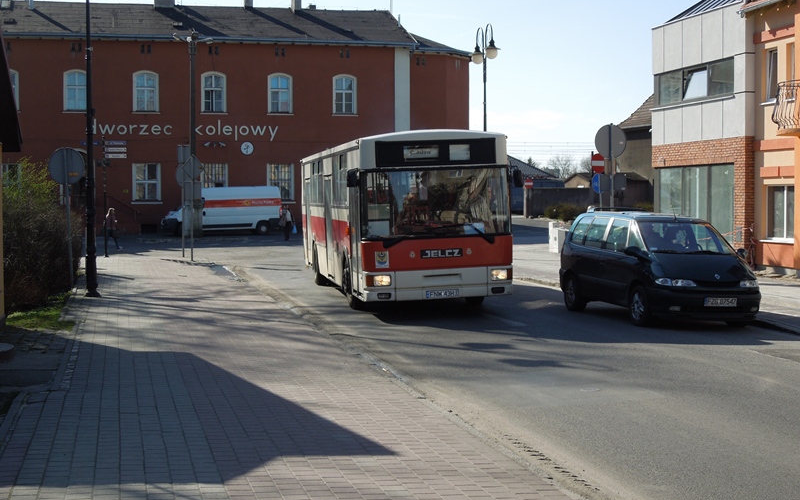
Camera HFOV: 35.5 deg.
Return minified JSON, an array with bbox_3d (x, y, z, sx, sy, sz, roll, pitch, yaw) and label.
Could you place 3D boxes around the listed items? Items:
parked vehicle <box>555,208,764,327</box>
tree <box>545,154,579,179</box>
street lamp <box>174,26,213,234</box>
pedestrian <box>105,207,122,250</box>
[{"bbox_3d":[4.135,0.252,20.312,1.830,1.740,4.520,0,2,-14],"label":"parked vehicle"},{"bbox_3d":[18.226,-7.288,139.871,4.200,6.900,4.200,0,2,0],"label":"tree"},{"bbox_3d":[-10.098,-5.637,60.811,1.950,10.059,0.900,0,2,0],"label":"street lamp"},{"bbox_3d":[-10.630,-0.754,46.269,0.720,1.643,0.500,1,2,18],"label":"pedestrian"}]

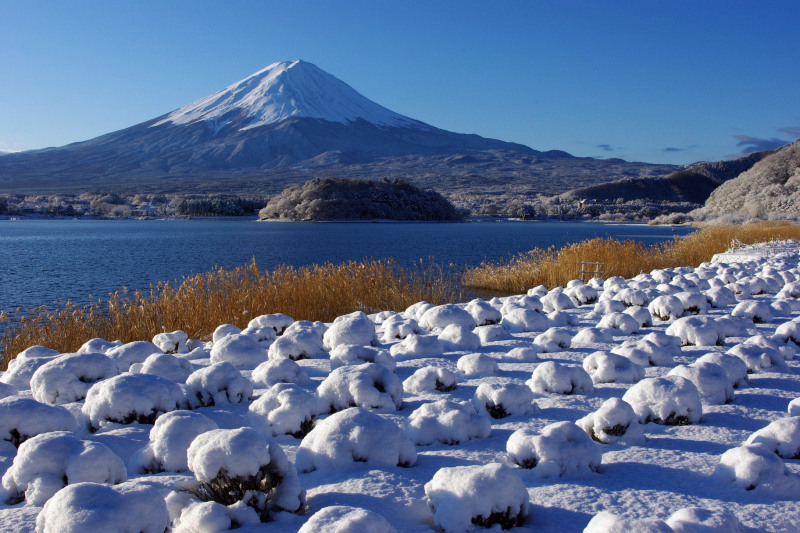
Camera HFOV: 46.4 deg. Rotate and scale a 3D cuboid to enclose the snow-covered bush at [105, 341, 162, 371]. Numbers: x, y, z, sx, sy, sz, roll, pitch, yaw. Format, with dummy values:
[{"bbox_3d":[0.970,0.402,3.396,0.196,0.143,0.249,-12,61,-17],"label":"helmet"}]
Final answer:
[{"bbox_3d":[-3.400,1.122,11.891,0.724,0.361,0.666,-1,3,-16],"label":"snow-covered bush"}]

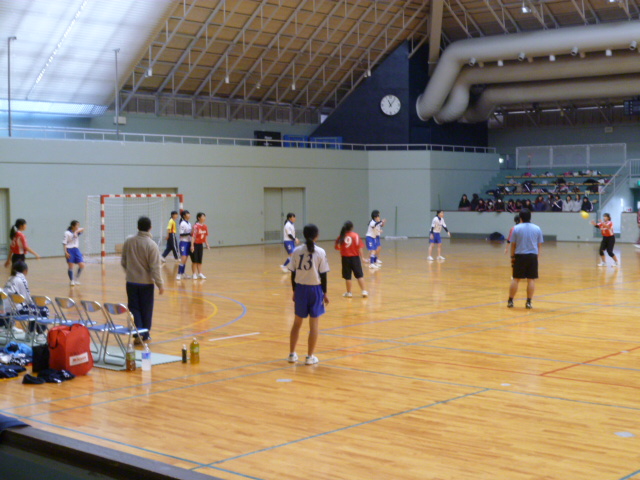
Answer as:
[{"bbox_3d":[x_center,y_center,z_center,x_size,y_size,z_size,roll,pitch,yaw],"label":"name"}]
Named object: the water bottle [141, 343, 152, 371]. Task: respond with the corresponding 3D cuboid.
[{"bbox_3d":[-2.047,1.380,12.440,0.100,0.313,0.100,-1,3,0],"label":"water bottle"}]

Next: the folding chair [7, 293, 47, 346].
[{"bbox_3d":[-3.918,1.071,14.145,0.460,0.755,0.470,2,3,42],"label":"folding chair"}]

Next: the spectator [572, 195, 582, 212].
[{"bbox_3d":[10.248,-1.235,41.859,0.430,1.120,0.550,2,4,42],"label":"spectator"}]

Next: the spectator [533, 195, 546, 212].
[{"bbox_3d":[8.995,-1.255,42.985,0.460,1.120,0.550,2,4,42],"label":"spectator"}]

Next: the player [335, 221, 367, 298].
[{"bbox_3d":[0.607,0.387,20.877,0.580,1.480,0.420,0,3,12],"label":"player"}]

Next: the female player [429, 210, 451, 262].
[{"bbox_3d":[3.614,-0.176,32.034,0.620,1.510,0.450,-3,3,-38],"label":"female player"}]

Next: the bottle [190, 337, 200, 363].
[{"bbox_3d":[-1.518,1.340,12.786,0.105,0.310,0.100,-1,3,-3],"label":"bottle"}]

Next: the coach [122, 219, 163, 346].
[{"bbox_3d":[-2.513,0.560,14.868,0.580,1.740,0.400,0,3,10],"label":"coach"}]

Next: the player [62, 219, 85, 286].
[{"bbox_3d":[-5.685,0.268,24.267,0.420,1.500,0.460,1,3,38],"label":"player"}]

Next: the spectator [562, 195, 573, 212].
[{"bbox_3d":[9.992,-1.165,42.544,0.460,1.220,0.700,2,3,42],"label":"spectator"}]

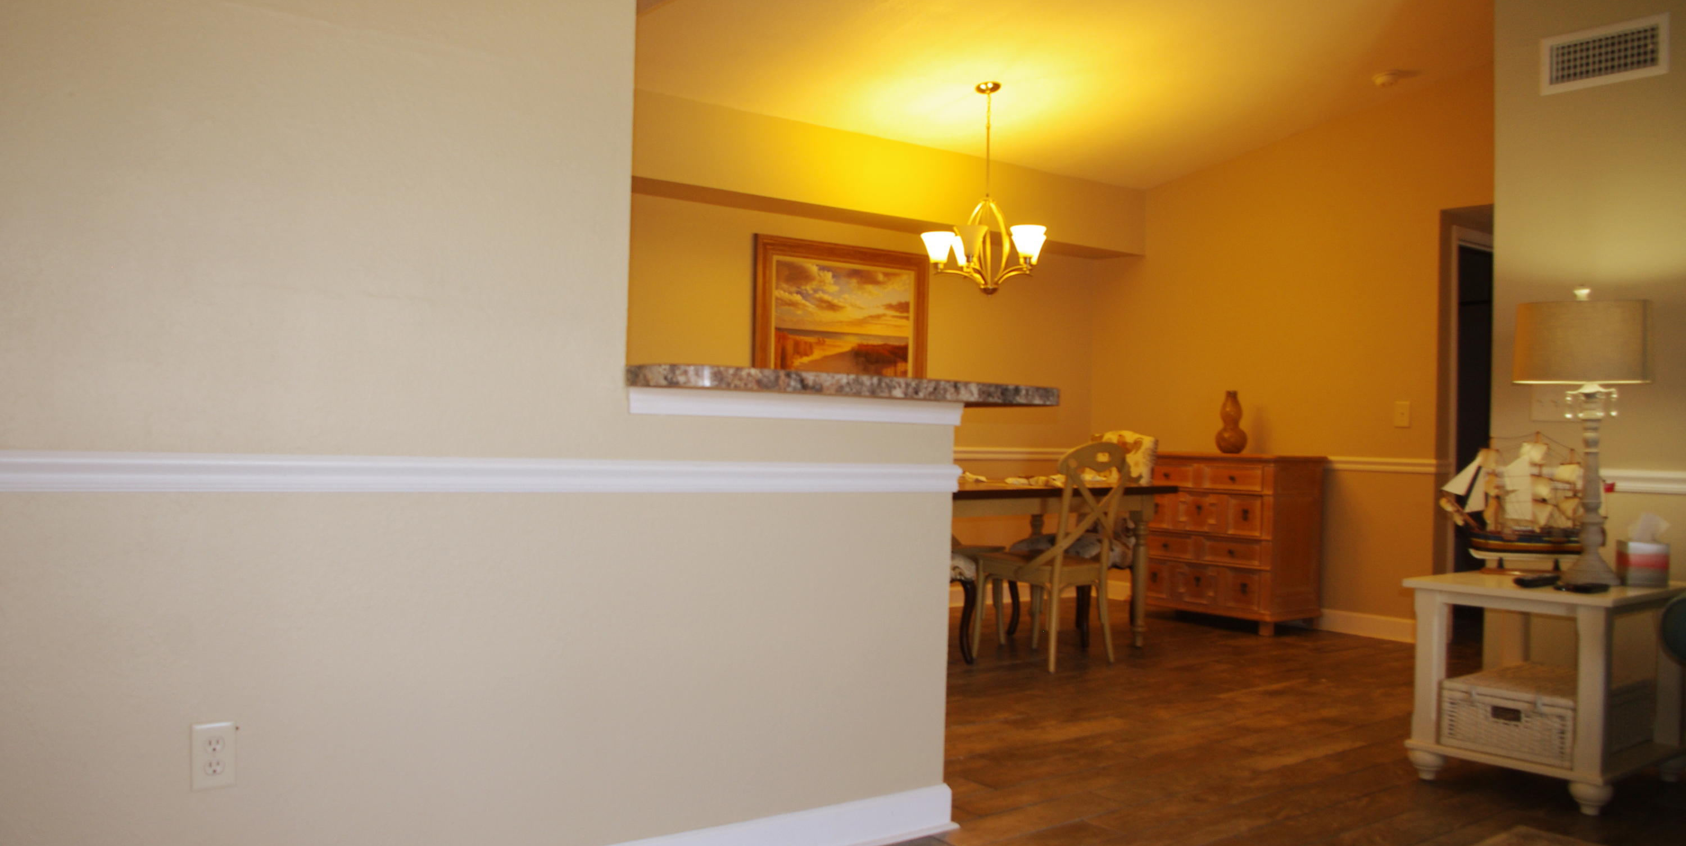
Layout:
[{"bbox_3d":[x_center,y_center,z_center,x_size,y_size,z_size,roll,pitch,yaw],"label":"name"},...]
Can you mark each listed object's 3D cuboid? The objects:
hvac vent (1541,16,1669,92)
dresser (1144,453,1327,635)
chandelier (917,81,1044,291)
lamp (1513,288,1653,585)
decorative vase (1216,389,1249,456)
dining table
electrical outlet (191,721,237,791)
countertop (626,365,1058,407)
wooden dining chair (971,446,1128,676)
[{"bbox_3d":[2.405,-1.167,4.003,0.020,0.193,0.405,2,0,-35],"label":"hvac vent"},{"bbox_3d":[2.053,0.625,6.854,0.450,0.900,1.000,2,0,-35],"label":"dresser"},{"bbox_3d":[0.681,-1.087,5.842,0.580,0.992,0.580,2,0,-35],"label":"chandelier"},{"bbox_3d":[2.226,0.033,3.801,0.310,0.899,0.390,2,0,-35],"label":"lamp"},{"bbox_3d":[2.102,-0.004,6.821,0.170,0.337,0.170,2,0,-35],"label":"decorative vase"},{"bbox_3d":[0.606,0.652,5.567,1.720,0.760,0.920,2,0,-44],"label":"dining table"},{"bbox_3d":[-1.064,0.565,2.136,0.071,0.115,0.010,2,0,-35],"label":"electrical outlet"},{"bbox_3d":[-0.020,-0.079,2.994,1.200,0.043,0.620,2,0,-35],"label":"countertop"},{"bbox_3d":[0.902,0.557,5.472,0.500,0.964,0.520,2,0,-43],"label":"wooden dining chair"}]

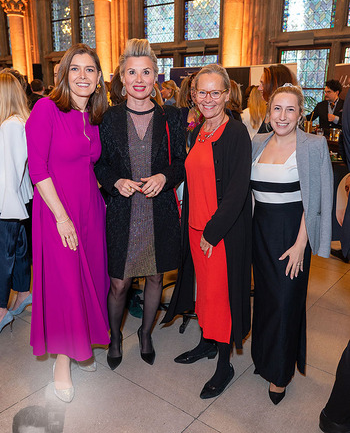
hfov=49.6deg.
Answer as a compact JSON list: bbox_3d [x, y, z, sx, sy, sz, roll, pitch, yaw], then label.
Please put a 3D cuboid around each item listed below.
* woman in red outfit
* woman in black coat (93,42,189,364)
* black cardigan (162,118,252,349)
[{"bbox_3d":[0.174,0.082,2.038,0.500,1.670,0.420,12,17,40],"label":"woman in red outfit"},{"bbox_3d":[-0.200,-0.033,2.188,0.520,1.820,0.360,0,13,-4],"label":"woman in black coat"},{"bbox_3d":[0.164,0.090,2.071,0.500,1.200,0.380,12,17,40],"label":"black cardigan"}]

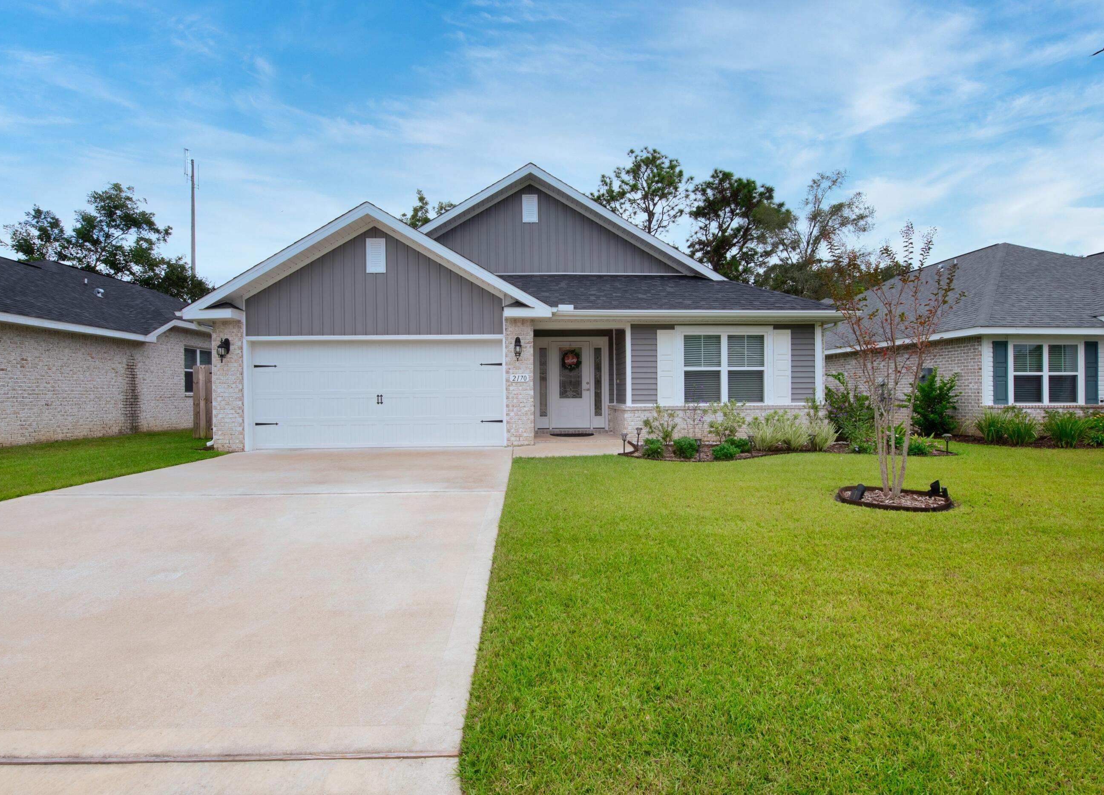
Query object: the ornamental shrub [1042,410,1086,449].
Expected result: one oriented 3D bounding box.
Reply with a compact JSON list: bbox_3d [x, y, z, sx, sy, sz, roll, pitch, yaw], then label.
[{"bbox_3d":[10.791,0.657,11.150,0.800,0.800,0.760,0,0,-3],"label":"ornamental shrub"}]

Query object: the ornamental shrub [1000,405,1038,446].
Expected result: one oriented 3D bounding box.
[{"bbox_3d":[10.095,0.624,11.450,0.720,0.820,0.700,0,0,-3],"label":"ornamental shrub"}]

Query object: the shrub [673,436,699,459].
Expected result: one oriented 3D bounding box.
[{"bbox_3d":[2.291,0.852,9.050,0.430,0.400,0.430,0,0,-3],"label":"shrub"}]

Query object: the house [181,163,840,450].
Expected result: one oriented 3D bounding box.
[{"bbox_3d":[-0.760,-2.174,18.034,12.880,6.300,16.000,0,0,-3],"label":"house"}]

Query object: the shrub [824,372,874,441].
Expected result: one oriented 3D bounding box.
[{"bbox_3d":[6.643,0.209,11.900,1.150,1.550,1.150,0,0,-3],"label":"shrub"}]

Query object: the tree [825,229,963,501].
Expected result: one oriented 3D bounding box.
[{"bbox_3d":[3.727,-0.398,5.800,1.320,3.000,1.300,0,0,-3],"label":"tree"}]

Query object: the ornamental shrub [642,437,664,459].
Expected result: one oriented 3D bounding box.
[{"bbox_3d":[1.726,0.867,9.050,0.370,0.370,0.370,0,0,-3],"label":"ornamental shrub"}]

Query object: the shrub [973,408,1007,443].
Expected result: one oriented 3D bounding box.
[{"bbox_3d":[9.740,0.623,11.800,0.640,0.780,0.640,0,0,-3],"label":"shrub"}]

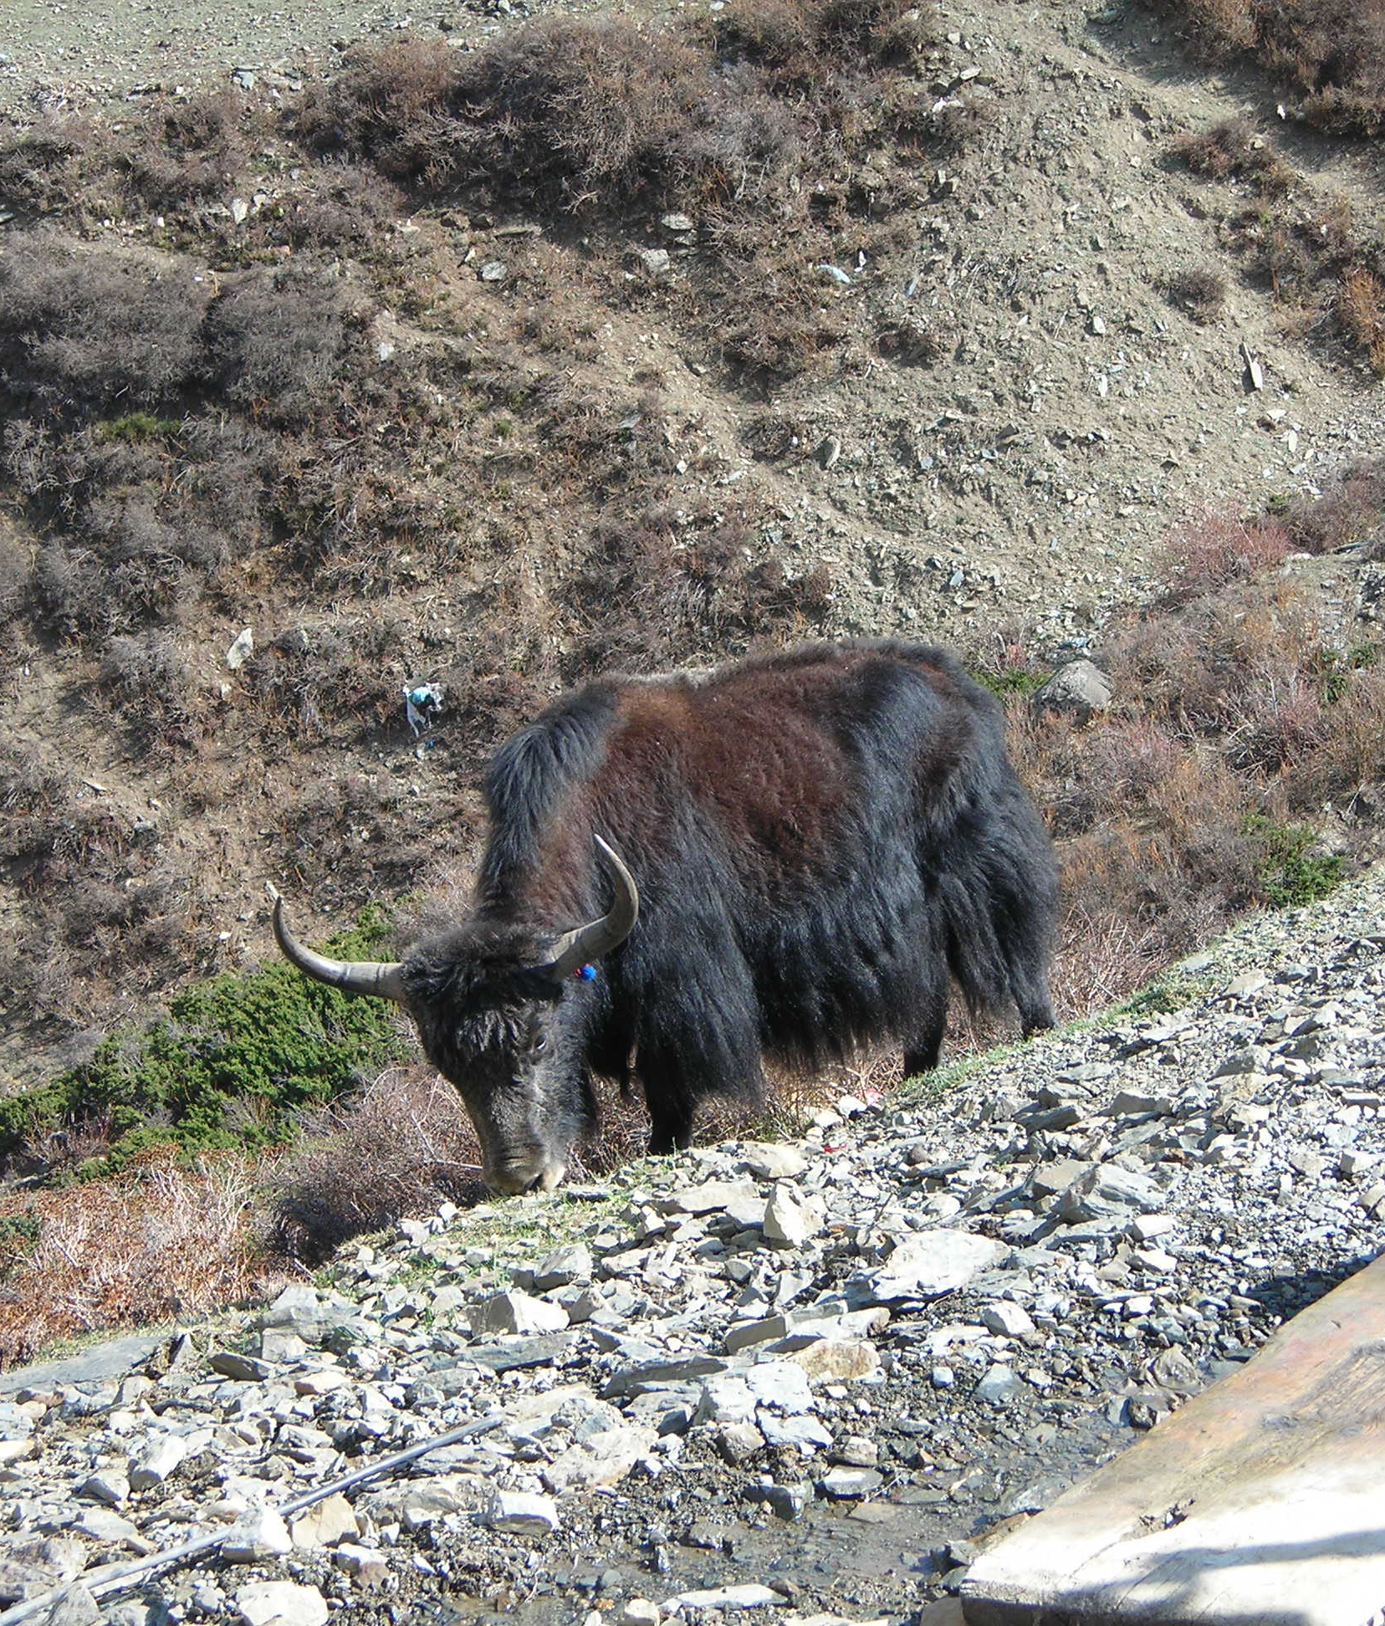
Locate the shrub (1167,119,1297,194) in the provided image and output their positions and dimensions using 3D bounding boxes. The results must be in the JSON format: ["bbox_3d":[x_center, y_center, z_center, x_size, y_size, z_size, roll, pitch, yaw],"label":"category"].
[{"bbox_3d":[3.300,-4.020,34.500,0.780,0.420,0.600,0,11,0],"label":"shrub"}]

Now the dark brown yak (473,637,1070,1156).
[{"bbox_3d":[0.177,0.210,14.550,1.550,1.250,0.780,-8,14,-36],"label":"dark brown yak"}]

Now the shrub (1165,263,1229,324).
[{"bbox_3d":[2.920,-2.990,32.500,0.370,0.320,0.360,0,11,0],"label":"shrub"}]

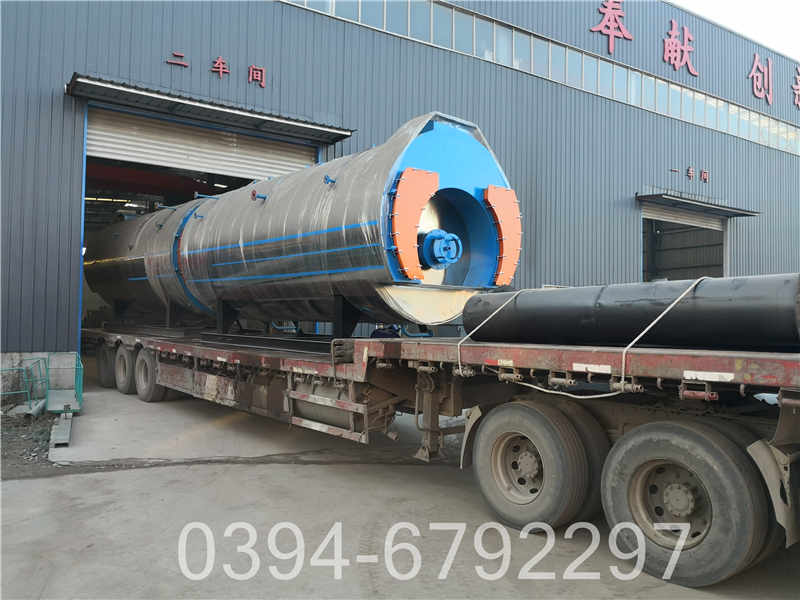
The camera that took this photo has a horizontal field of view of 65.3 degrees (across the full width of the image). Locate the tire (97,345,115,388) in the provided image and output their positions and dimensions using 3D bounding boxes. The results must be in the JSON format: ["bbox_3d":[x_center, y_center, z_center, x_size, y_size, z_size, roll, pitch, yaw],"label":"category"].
[{"bbox_3d":[-6.949,1.579,14.847,0.280,1.060,1.060,3,-3,-41],"label":"tire"}]

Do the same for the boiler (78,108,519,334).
[{"bbox_3d":[-3.181,-0.876,12.431,2.550,2.890,12.054,3,-2,-41],"label":"boiler"}]

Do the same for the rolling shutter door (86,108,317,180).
[{"bbox_3d":[-4.711,-3.729,15.678,5.634,1.107,0.100,2,-2,-32],"label":"rolling shutter door"}]

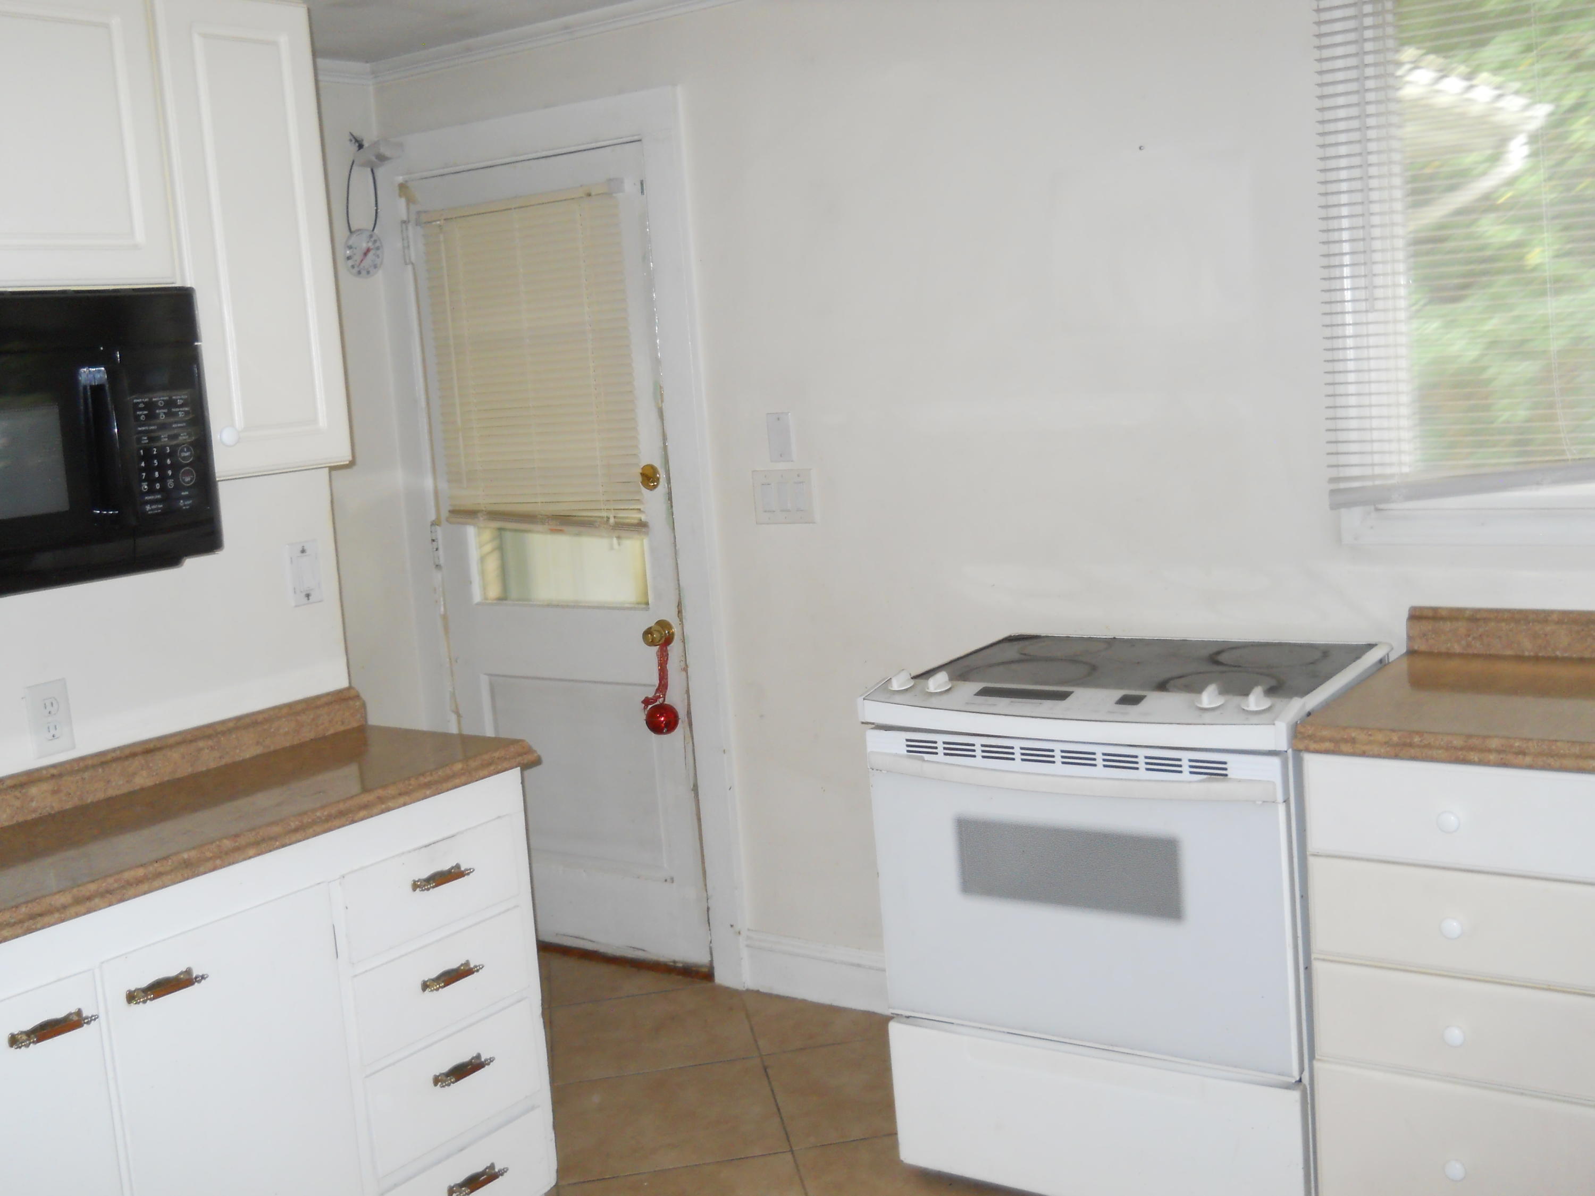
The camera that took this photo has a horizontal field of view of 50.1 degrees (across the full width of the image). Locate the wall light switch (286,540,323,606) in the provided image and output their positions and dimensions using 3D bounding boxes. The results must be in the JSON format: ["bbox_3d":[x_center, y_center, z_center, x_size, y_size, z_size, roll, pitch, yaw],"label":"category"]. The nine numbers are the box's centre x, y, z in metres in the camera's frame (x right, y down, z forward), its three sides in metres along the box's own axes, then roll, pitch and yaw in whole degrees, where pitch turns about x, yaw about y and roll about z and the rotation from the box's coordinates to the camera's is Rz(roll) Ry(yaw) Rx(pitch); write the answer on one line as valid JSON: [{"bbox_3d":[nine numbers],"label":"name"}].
[{"bbox_3d":[-0.881,-0.045,3.071,0.012,0.113,0.069,1,9,33],"label":"wall light switch"}]

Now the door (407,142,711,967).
[{"bbox_3d":[-0.614,-0.085,4.423,0.797,2.040,0.045,1,9,33],"label":"door"}]

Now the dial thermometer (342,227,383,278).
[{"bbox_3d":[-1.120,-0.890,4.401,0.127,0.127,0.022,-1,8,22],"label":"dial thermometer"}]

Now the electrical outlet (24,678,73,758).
[{"bbox_3d":[-1.157,0.188,2.649,0.010,0.114,0.070,1,9,33],"label":"electrical outlet"}]

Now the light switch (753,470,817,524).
[{"bbox_3d":[-0.036,-0.235,3.990,0.167,0.125,0.012,1,9,33],"label":"light switch"}]

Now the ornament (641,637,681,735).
[{"bbox_3d":[-0.338,0.220,4.219,0.085,0.243,0.080,-4,8,1],"label":"ornament"}]

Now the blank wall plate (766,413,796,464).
[{"bbox_3d":[-0.041,-0.373,3.971,0.069,0.114,0.008,1,9,33],"label":"blank wall plate"}]

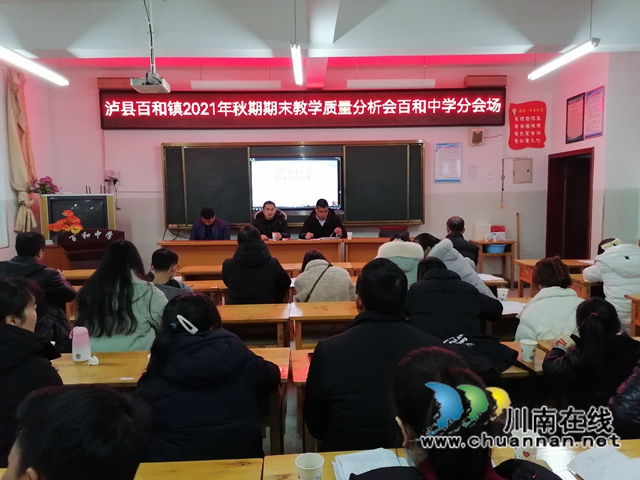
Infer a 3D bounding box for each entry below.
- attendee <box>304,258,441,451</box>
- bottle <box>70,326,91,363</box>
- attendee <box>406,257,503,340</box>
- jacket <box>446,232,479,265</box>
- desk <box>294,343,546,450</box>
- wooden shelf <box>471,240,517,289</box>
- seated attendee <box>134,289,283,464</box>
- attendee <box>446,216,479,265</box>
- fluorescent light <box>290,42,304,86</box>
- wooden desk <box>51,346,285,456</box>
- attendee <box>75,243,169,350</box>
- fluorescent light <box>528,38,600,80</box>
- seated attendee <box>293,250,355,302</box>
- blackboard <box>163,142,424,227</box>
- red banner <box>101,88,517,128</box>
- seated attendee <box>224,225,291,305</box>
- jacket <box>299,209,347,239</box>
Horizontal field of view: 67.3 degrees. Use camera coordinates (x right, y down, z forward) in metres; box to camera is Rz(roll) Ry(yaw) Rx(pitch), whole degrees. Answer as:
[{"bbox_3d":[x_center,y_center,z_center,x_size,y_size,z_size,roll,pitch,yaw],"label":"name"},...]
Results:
[{"bbox_3d":[0.175,0.682,1.860,0.500,1.290,0.680,-1,6,-2],"label":"attendee"},{"bbox_3d":[-1.020,0.450,2.056,0.078,0.150,0.074,-1,5,-2],"label":"bottle"},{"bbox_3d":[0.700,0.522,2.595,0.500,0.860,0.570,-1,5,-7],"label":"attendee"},{"bbox_3d":[1.330,0.247,4.773,0.500,0.680,0.380,-1,5,-1],"label":"jacket"},{"bbox_3d":[0.488,0.912,2.164,1.200,0.760,0.400,-1,6,-2],"label":"desk"},{"bbox_3d":[2.750,0.406,7.632,0.620,0.760,0.420,-1,5,-1],"label":"wooden shelf"},{"bbox_3d":[-0.376,0.727,1.765,0.490,1.130,0.720,-1,4,-1],"label":"seated attendee"},{"bbox_3d":[1.330,0.409,4.868,0.500,1.280,0.720,-1,5,-1],"label":"attendee"},{"bbox_3d":[-0.208,-1.651,4.579,0.090,0.090,1.230,-1,4,-1],"label":"fluorescent light"},{"bbox_3d":[-0.732,0.941,2.175,1.200,0.760,0.410,-1,5,-1],"label":"wooden desk"},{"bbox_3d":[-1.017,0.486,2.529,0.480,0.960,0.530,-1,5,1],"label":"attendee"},{"bbox_3d":[2.186,-1.634,4.445,0.070,0.080,1.200,-1,5,-1],"label":"fluorescent light"},{"bbox_3d":[0.034,0.612,3.932,0.510,1.080,0.750,-1,5,-1],"label":"seated attendee"},{"bbox_3d":[-0.387,-0.872,7.626,4.100,1.330,0.120,-1,5,-1],"label":"blackboard"},{"bbox_3d":[-0.231,-2.006,7.308,6.130,0.575,0.100,-1,4,-1],"label":"red banner"},{"bbox_3d":[-0.502,0.523,3.891,0.550,1.280,0.720,-1,5,-1],"label":"seated attendee"},{"bbox_3d":[0.035,-0.105,6.044,0.600,0.580,0.420,-1,5,-2],"label":"jacket"}]

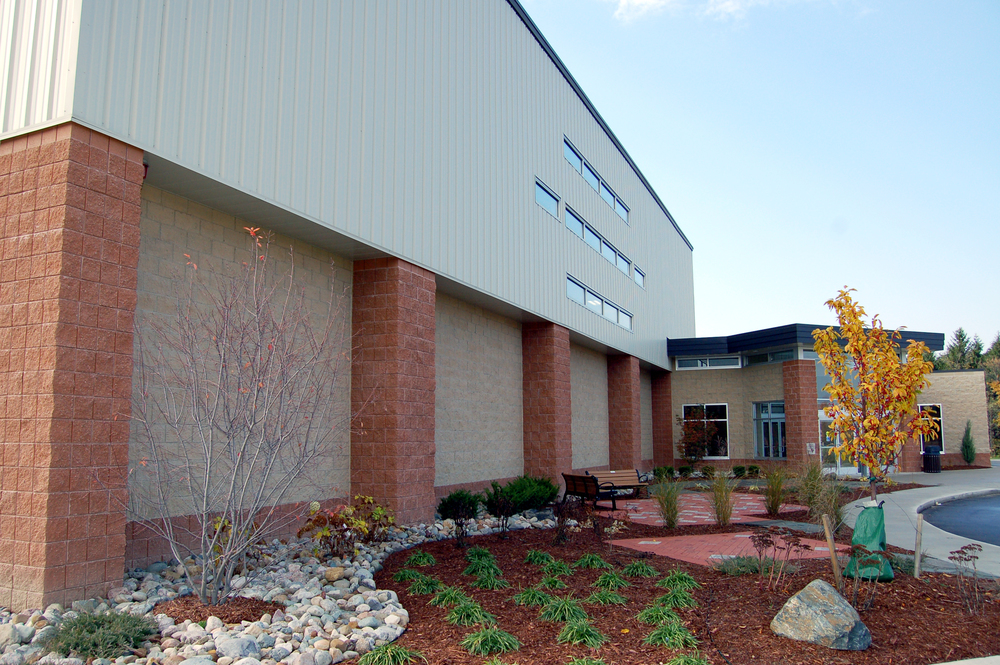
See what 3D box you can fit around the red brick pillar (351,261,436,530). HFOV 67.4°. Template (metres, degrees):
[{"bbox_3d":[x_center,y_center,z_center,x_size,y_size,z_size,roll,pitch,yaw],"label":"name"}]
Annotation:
[{"bbox_3d":[-1.648,0.933,11.808,0.813,3.960,1.220,-4,-9,23],"label":"red brick pillar"}]

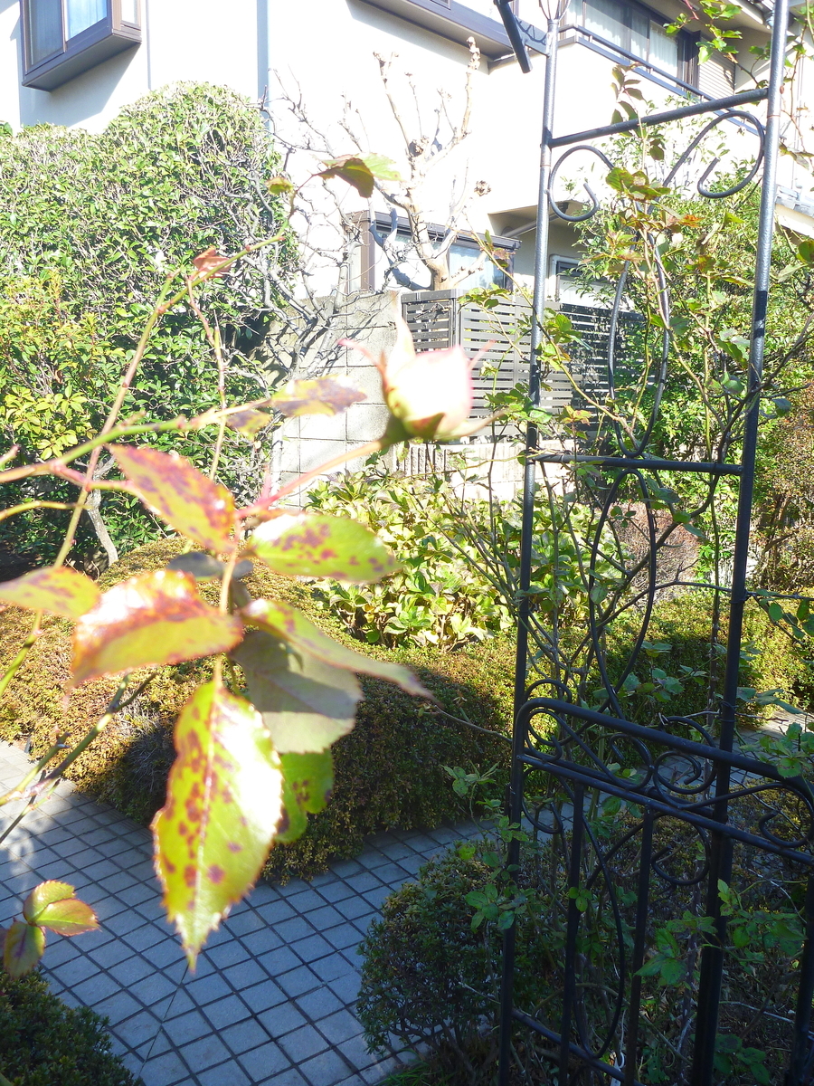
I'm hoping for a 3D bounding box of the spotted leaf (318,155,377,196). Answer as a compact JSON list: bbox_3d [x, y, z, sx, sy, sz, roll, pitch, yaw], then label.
[{"bbox_3d":[-0.040,-0.242,0.580,0.038,0.028,0.028,1,9,-6],"label":"spotted leaf"}]

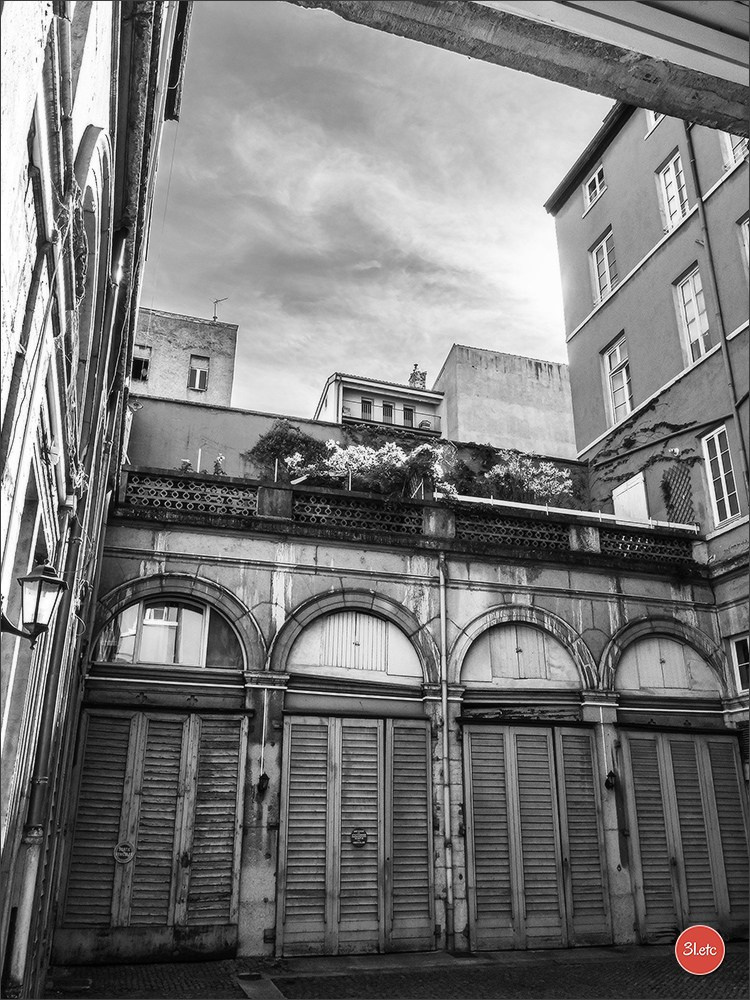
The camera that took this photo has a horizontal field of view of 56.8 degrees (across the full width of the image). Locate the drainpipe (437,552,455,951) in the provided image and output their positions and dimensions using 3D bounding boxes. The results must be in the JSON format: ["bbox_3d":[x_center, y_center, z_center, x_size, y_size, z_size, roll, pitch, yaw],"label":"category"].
[{"bbox_3d":[0.967,3.166,9.405,0.110,5.075,0.130,7,-22,-14],"label":"drainpipe"}]

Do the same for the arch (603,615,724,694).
[{"bbox_3d":[4.461,2.383,10.800,2.259,1.165,0.280,7,-22,-14],"label":"arch"}]

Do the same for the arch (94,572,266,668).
[{"bbox_3d":[-2.461,1.565,9.108,2.187,1.186,0.280,7,-22,-14],"label":"arch"}]

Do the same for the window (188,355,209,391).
[{"bbox_3d":[-7.897,-5.699,30.974,0.802,1.845,0.250,7,-22,-14],"label":"window"}]

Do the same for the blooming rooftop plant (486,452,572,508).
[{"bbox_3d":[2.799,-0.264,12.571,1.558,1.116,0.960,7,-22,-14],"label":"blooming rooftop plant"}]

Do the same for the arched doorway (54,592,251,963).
[{"bbox_3d":[-2.540,3.178,8.530,1.988,4.257,0.350,7,-22,-14],"label":"arched doorway"}]

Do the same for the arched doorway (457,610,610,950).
[{"bbox_3d":[2.222,3.736,9.696,2.052,4.280,0.350,7,-22,-14],"label":"arched doorway"}]

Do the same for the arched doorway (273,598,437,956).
[{"bbox_3d":[-0.185,3.446,9.109,2.046,4.285,0.350,7,-22,-14],"label":"arched doorway"}]

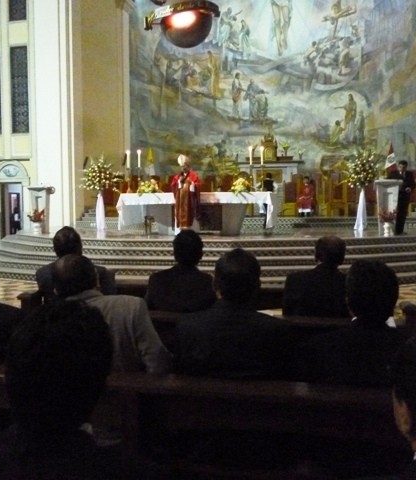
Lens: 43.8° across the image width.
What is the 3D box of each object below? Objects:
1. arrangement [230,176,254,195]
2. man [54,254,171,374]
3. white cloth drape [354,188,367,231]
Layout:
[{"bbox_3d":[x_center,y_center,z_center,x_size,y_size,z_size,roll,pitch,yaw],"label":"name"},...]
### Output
[{"bbox_3d":[0.826,-1.305,12.400,0.560,0.430,0.420,0,3,7],"label":"arrangement"},{"bbox_3d":[-0.356,0.678,2.078,0.520,1.290,0.780,0,3,8],"label":"man"},{"bbox_3d":[4.132,-0.819,14.000,0.350,1.120,0.320,1,4,15],"label":"white cloth drape"}]

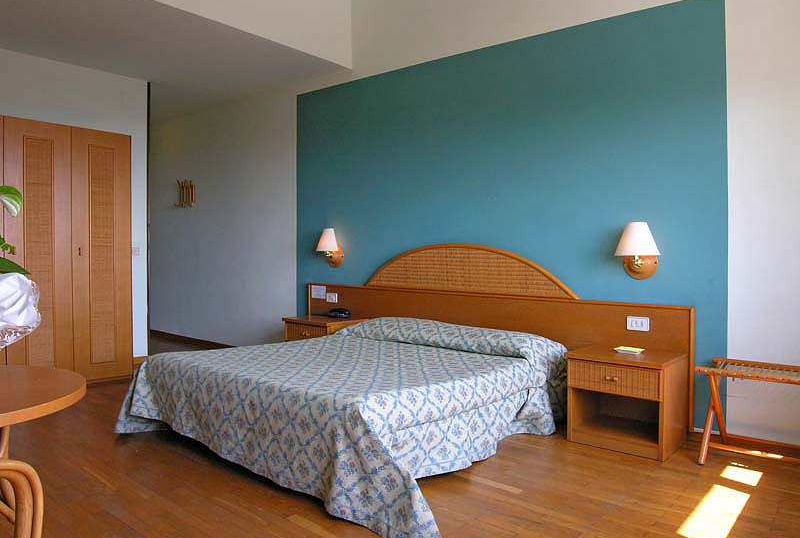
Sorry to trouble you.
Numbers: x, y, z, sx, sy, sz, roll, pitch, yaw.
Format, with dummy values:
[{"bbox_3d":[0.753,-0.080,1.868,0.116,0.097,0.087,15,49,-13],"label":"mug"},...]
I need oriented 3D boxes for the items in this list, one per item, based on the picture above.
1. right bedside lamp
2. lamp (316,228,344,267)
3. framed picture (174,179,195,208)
[{"bbox_3d":[1.347,-0.098,3.133,0.235,0.325,0.210,2,2,38],"label":"right bedside lamp"},{"bbox_3d":[-0.588,-0.175,4.659,0.235,0.325,0.210,2,2,38],"label":"lamp"},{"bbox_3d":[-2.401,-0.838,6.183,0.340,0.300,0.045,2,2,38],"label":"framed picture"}]

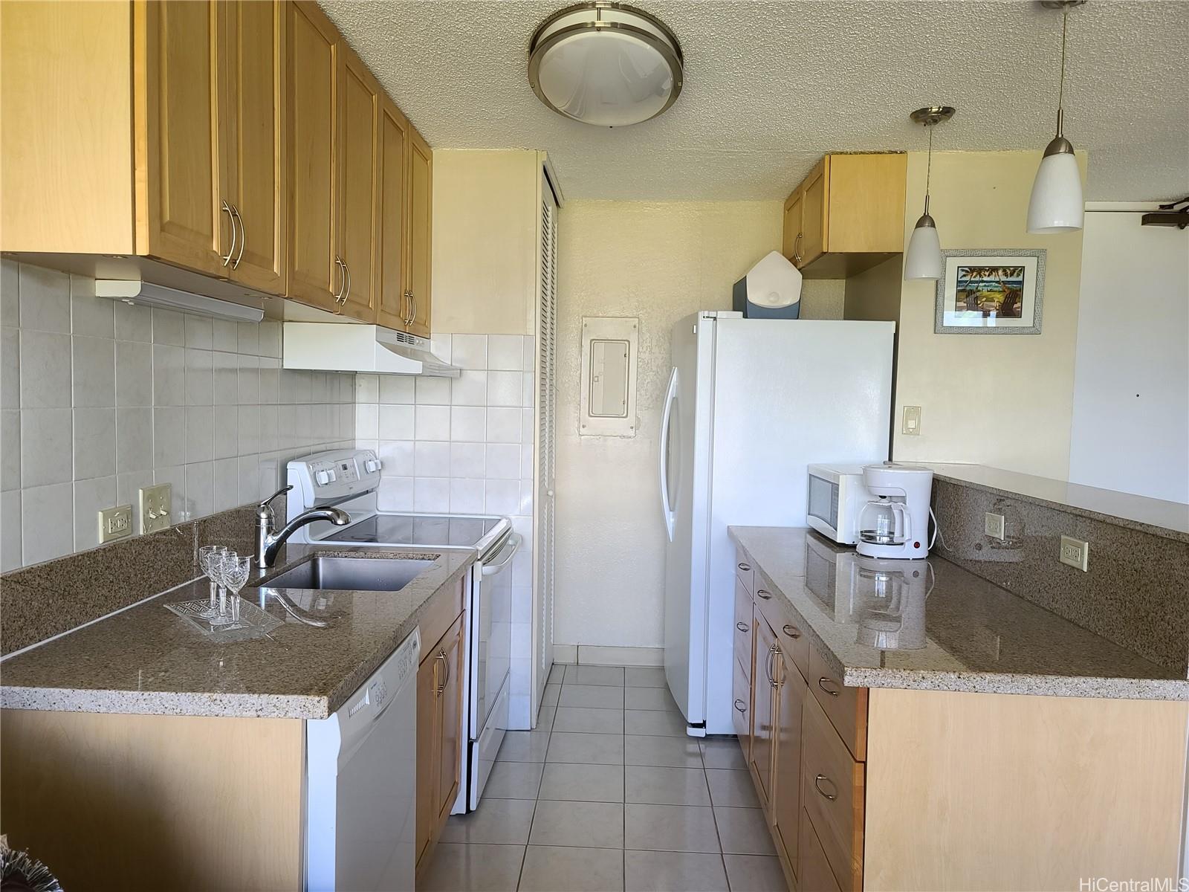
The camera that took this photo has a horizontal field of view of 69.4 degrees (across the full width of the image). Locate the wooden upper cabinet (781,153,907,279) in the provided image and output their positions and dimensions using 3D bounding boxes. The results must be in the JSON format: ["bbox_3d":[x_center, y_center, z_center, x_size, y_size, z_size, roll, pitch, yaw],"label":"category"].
[{"bbox_3d":[1.128,-1.023,3.989,0.333,0.395,0.910,1,3,2],"label":"wooden upper cabinet"}]

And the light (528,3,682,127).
[{"bbox_3d":[0.033,-1.095,2.494,0.446,0.150,0.446,1,3,2],"label":"light"}]

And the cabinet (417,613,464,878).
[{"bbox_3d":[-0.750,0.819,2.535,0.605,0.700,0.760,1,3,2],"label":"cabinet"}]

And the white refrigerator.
[{"bbox_3d":[0.780,0.330,4.063,0.923,1.780,0.900,1,3,2],"label":"white refrigerator"}]

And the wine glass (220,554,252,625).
[{"bbox_3d":[-0.783,0.313,1.885,0.068,0.155,0.068,1,3,2],"label":"wine glass"}]

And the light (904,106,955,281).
[{"bbox_3d":[1.188,-0.883,3.035,0.136,0.580,0.136,1,3,2],"label":"light"}]

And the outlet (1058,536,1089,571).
[{"bbox_3d":[1.159,0.260,2.084,0.010,0.070,0.120,1,3,2],"label":"outlet"}]

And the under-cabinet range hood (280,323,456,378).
[{"bbox_3d":[-0.795,-0.349,3.244,0.462,0.157,0.755,1,3,2],"label":"under-cabinet range hood"}]

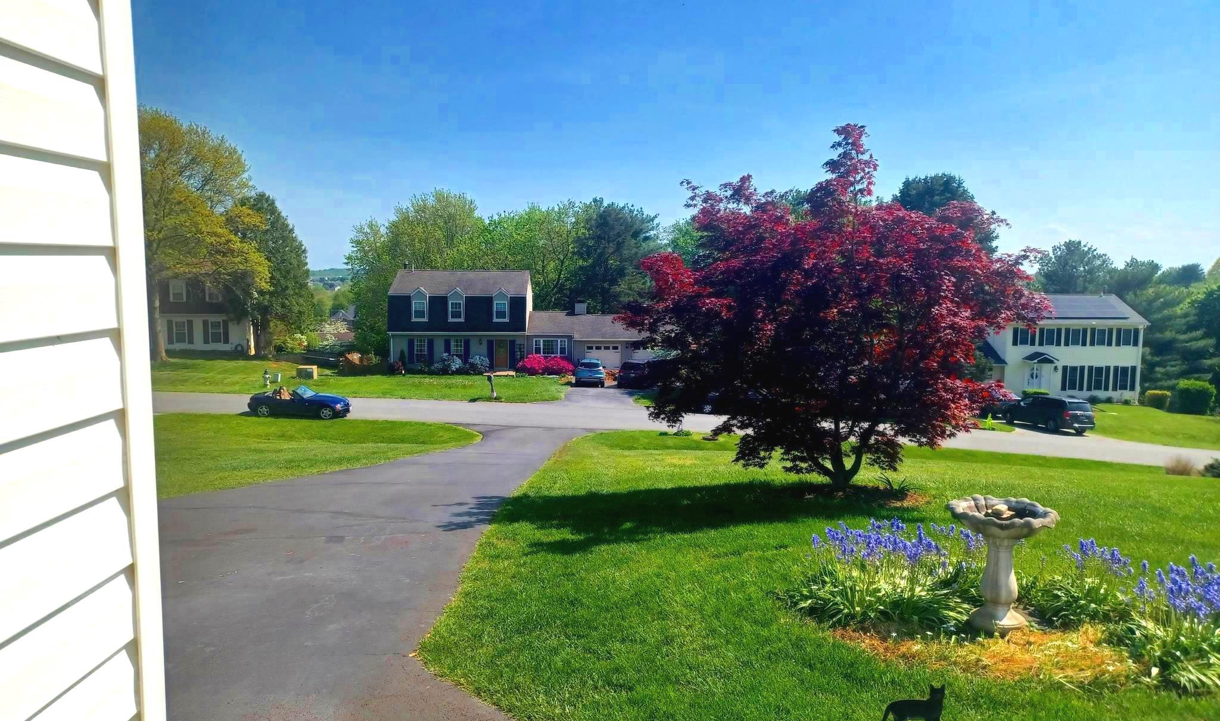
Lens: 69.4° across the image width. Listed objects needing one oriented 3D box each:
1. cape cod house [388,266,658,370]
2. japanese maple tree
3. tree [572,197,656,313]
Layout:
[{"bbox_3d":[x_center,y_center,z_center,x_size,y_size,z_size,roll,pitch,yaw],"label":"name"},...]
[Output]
[{"bbox_3d":[-5.700,-3.045,65.997,20.200,7.350,8.600,0,5,1],"label":"cape cod house"},{"bbox_3d":[3.206,-0.734,12.284,5.800,5.050,5.600,0,5,0],"label":"japanese maple tree"},{"bbox_3d":[0.577,-7.465,81.659,8.000,15.000,8.000,0,5,0],"label":"tree"}]

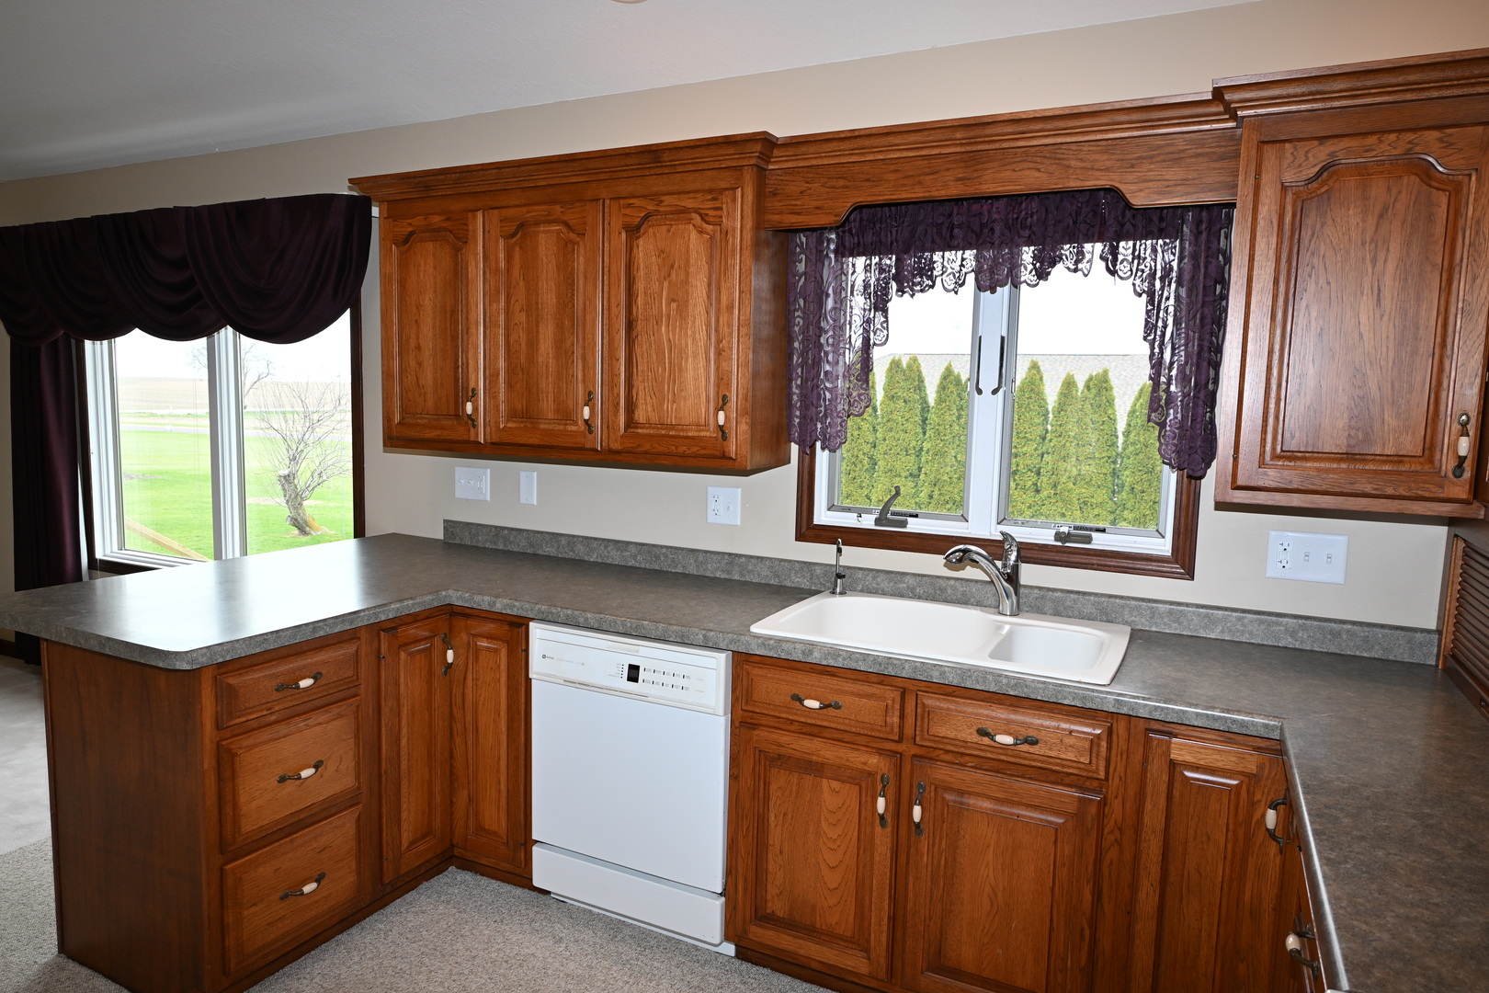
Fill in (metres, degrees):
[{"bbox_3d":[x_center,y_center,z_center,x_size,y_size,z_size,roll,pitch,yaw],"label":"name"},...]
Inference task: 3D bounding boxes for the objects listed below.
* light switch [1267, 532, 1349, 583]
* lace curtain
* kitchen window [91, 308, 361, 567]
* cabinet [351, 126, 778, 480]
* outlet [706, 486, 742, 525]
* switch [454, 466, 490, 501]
[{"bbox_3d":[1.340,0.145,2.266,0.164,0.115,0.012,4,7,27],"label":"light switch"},{"bbox_3d":[0.622,-0.442,2.482,1.135,0.728,0.080,4,7,27],"label":"lace curtain"},{"bbox_3d":[-2.284,-0.292,4.110,1.877,1.457,0.100,4,7,27],"label":"kitchen window"},{"bbox_3d":[-0.546,-0.564,2.965,1.510,0.874,0.348,4,7,27],"label":"cabinet"},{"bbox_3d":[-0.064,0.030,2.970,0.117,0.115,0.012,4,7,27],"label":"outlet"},{"bbox_3d":[-0.982,-0.044,3.431,0.164,0.115,0.012,4,7,27],"label":"switch"}]

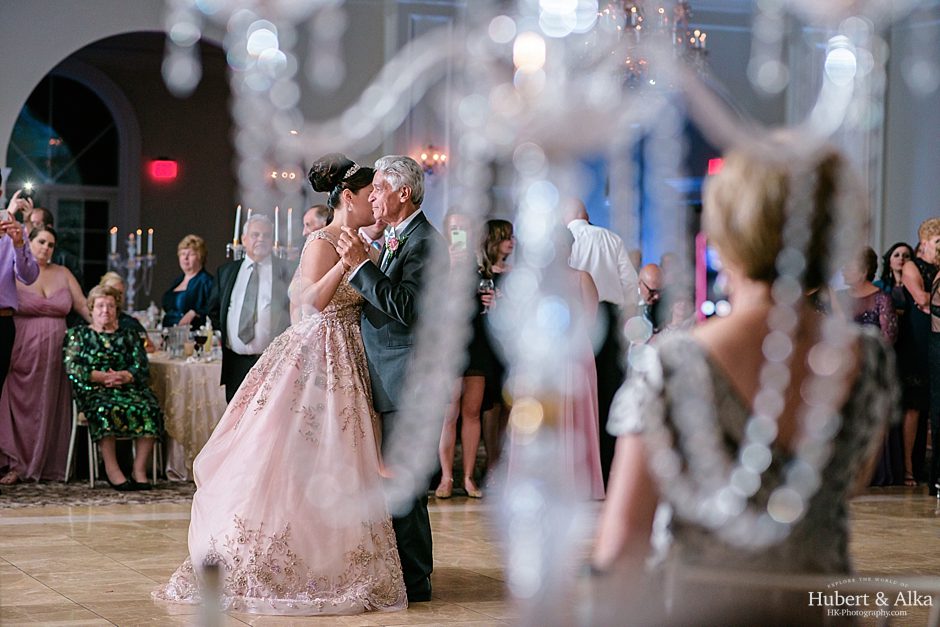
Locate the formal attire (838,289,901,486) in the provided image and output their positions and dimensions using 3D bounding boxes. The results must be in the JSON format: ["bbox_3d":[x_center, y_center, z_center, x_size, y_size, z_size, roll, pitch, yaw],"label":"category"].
[{"bbox_3d":[2.585,0.462,14.400,0.480,1.280,0.360,2,1,30],"label":"formal attire"}]

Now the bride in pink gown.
[{"bbox_3d":[-0.747,0.272,8.800,0.960,1.730,0.800,1,1,-2],"label":"bride in pink gown"}]

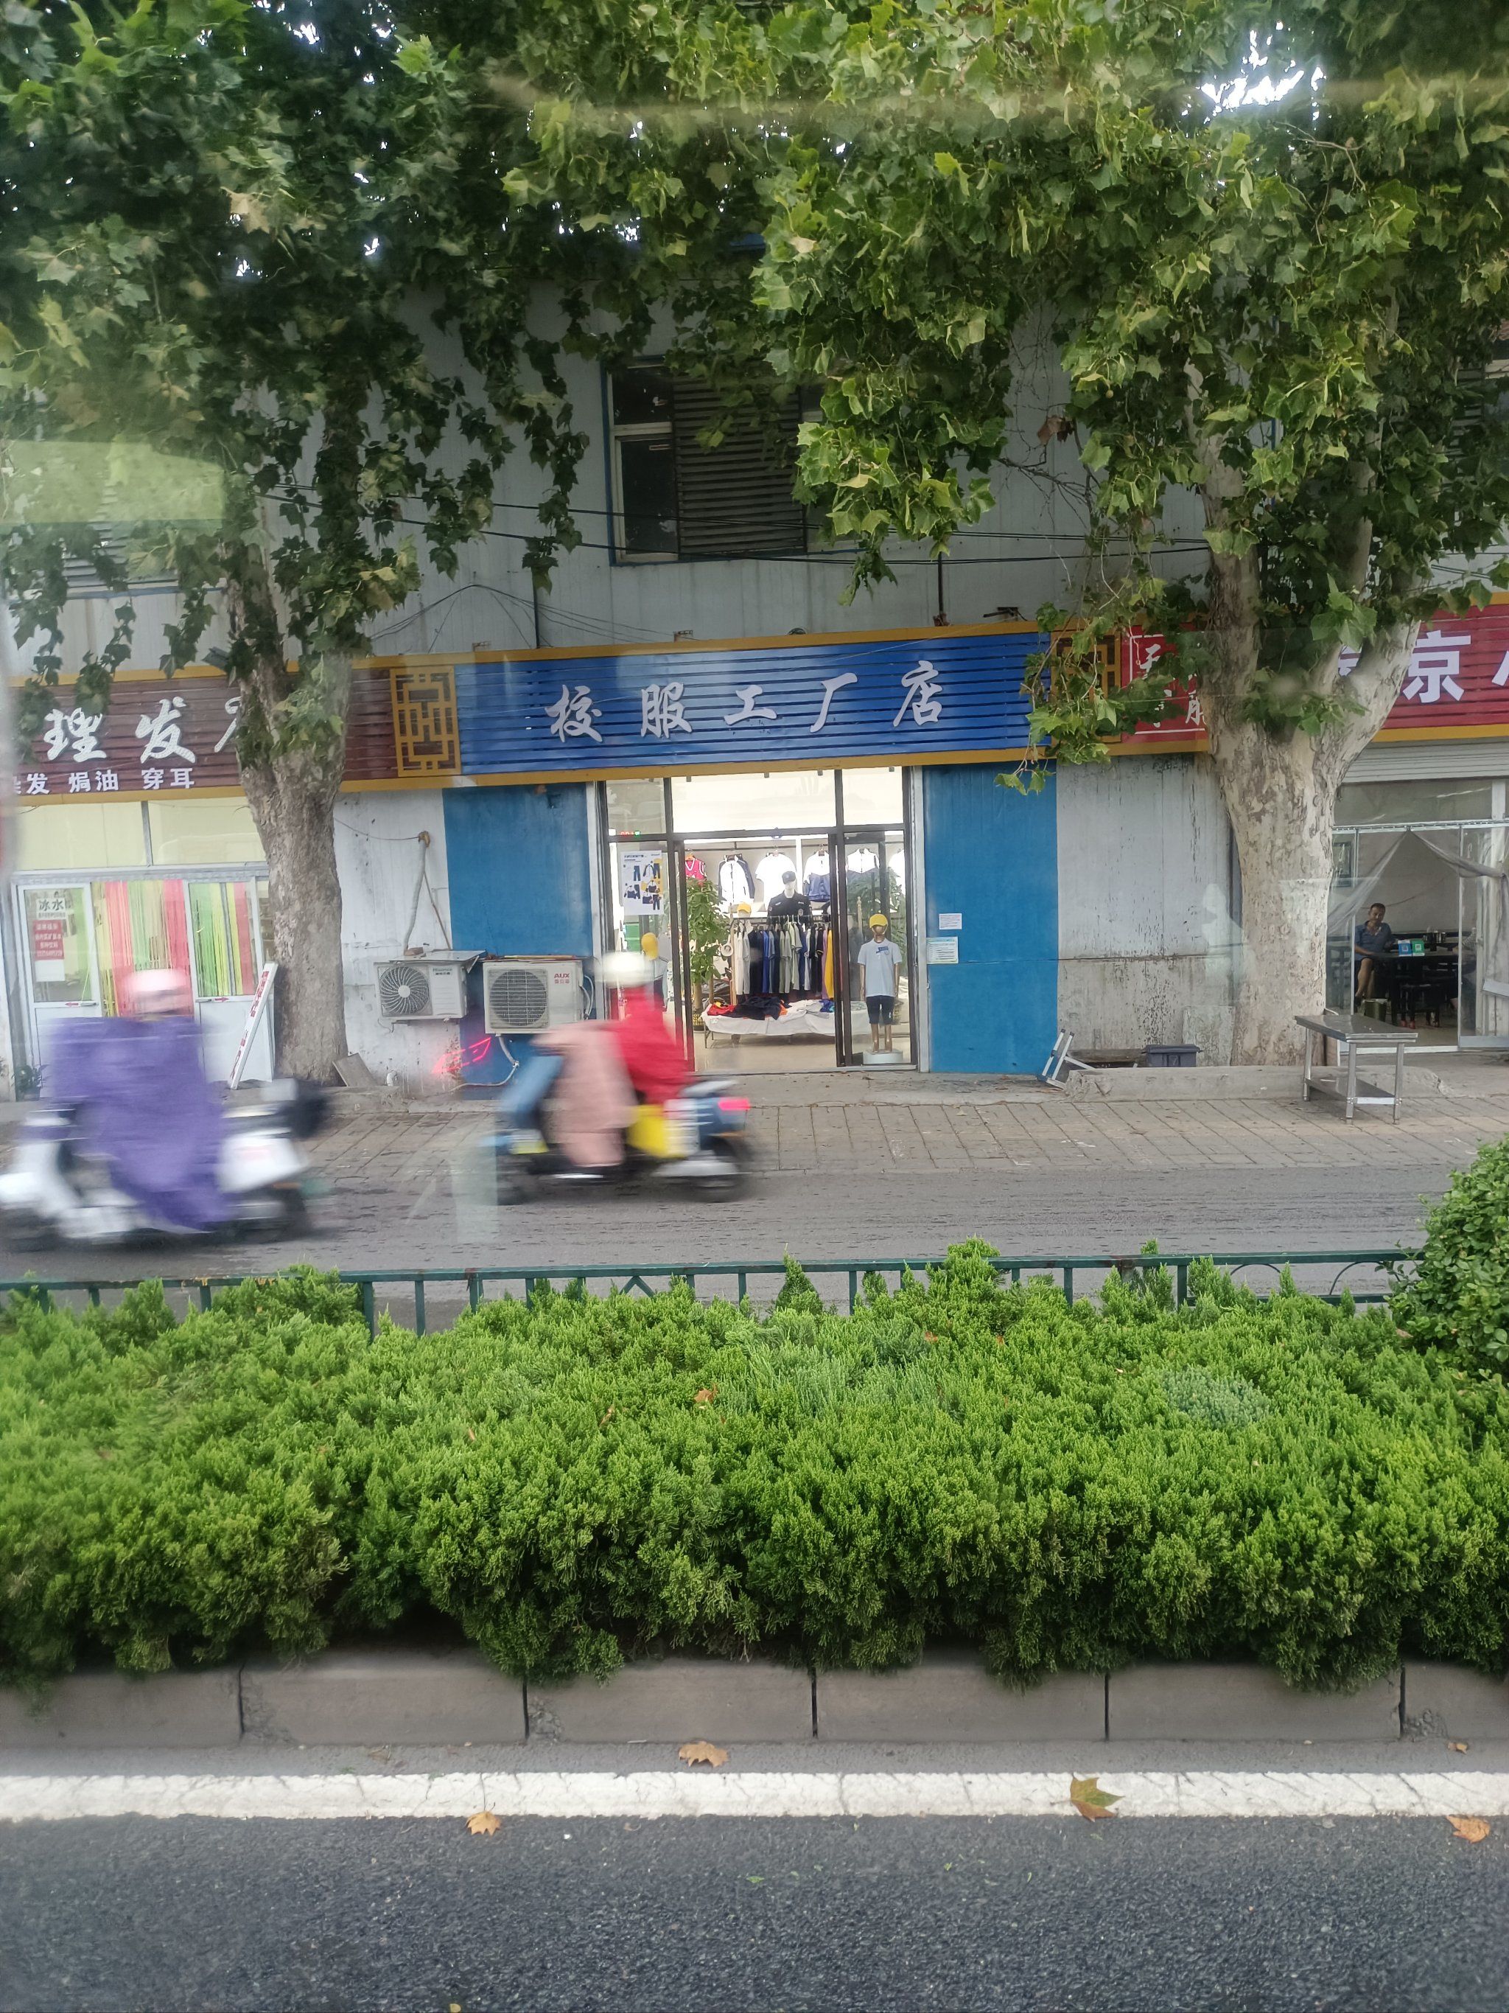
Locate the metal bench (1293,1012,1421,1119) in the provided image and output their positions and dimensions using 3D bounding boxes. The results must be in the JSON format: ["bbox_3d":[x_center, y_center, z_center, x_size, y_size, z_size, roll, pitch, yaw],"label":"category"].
[{"bbox_3d":[4.714,0.489,11.438,0.527,0.695,1.052,-1,7,1],"label":"metal bench"}]

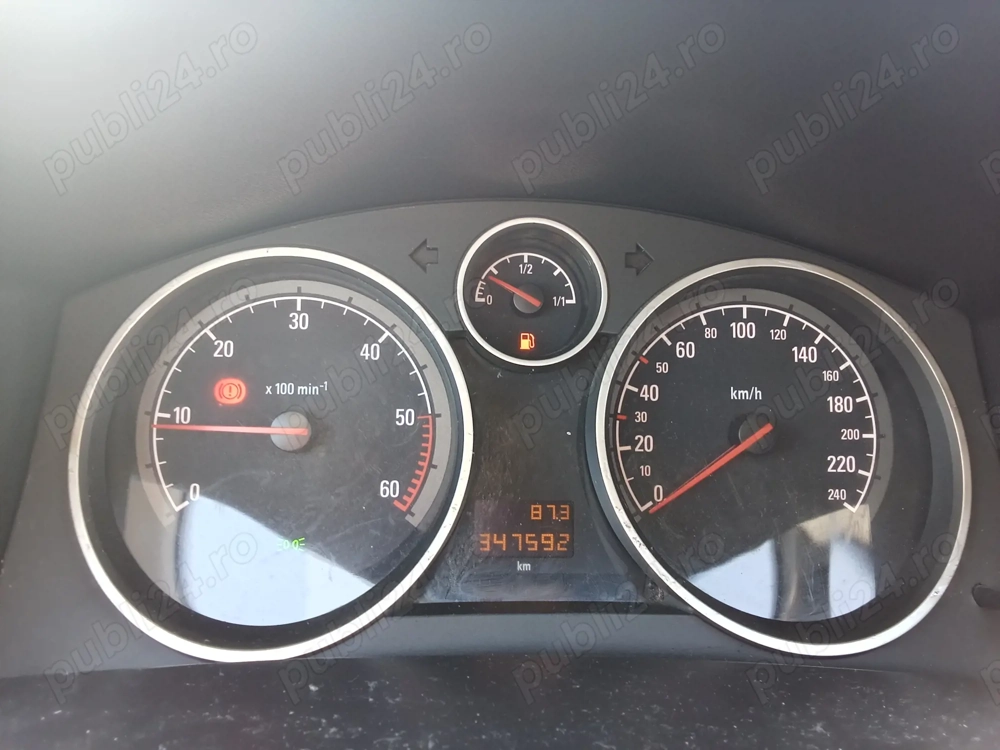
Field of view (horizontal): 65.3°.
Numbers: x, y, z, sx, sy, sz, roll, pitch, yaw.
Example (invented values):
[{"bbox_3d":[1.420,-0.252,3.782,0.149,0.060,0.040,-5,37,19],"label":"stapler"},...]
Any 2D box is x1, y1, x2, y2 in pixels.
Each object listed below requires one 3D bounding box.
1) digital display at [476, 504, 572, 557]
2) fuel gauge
[{"bbox_3d":[0.008,0.051,0.257,0.032,0.018,0.006,1,-6,-4],"label":"digital display"},{"bbox_3d":[0.009,-0.025,0.255,0.047,0.047,0.020,1,-6,-4],"label":"fuel gauge"}]

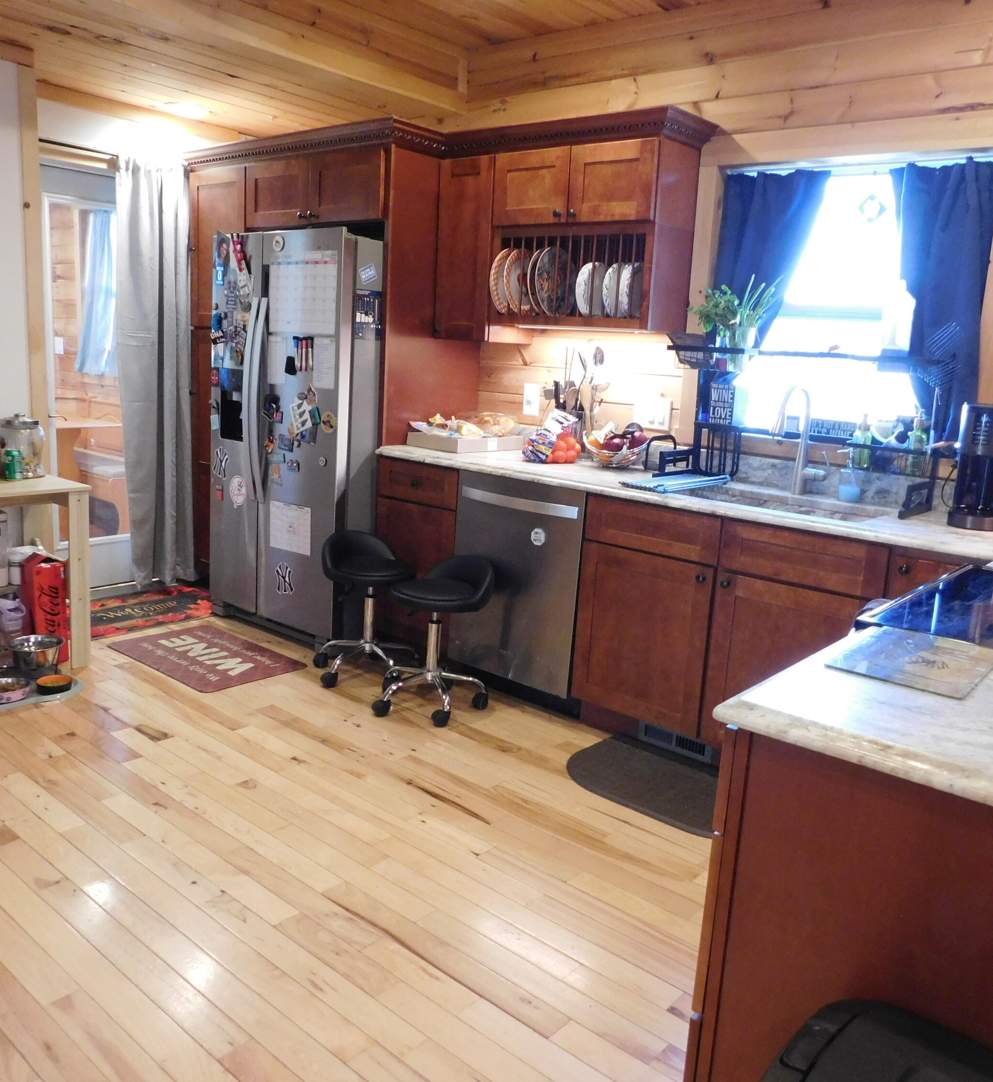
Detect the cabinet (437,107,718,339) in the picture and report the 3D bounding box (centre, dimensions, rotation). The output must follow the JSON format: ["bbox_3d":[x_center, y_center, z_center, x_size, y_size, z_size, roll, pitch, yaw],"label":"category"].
[{"bbox_3d":[0.264,-1.180,3.775,1.100,0.790,0.400,13,15,40],"label":"cabinet"}]

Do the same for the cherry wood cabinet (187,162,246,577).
[{"bbox_3d":[-1.205,-0.802,4.964,0.465,2.070,0.600,13,14,38],"label":"cherry wood cabinet"}]

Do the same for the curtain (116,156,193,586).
[{"bbox_3d":[-1.713,-0.804,4.883,0.130,2.130,0.410,13,14,38],"label":"curtain"}]

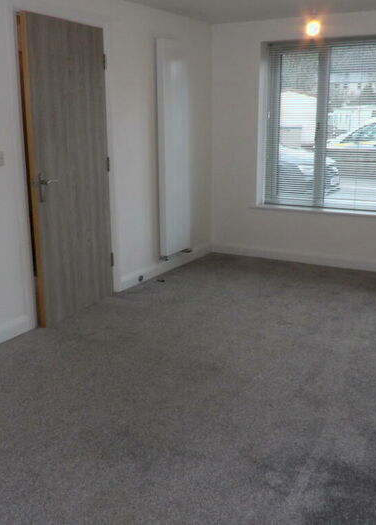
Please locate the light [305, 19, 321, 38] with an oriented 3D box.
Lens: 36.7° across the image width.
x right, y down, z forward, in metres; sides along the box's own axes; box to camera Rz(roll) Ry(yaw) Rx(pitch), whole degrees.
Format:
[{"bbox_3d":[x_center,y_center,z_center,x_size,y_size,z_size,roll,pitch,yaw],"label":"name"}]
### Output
[{"bbox_3d":[0.755,-1.416,3.427,0.080,0.105,0.080,8,16,28],"label":"light"}]

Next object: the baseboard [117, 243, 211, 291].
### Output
[{"bbox_3d":[-0.171,0.013,5.327,0.022,0.120,1.676,8,16,28],"label":"baseboard"}]

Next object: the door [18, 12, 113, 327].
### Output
[{"bbox_3d":[-0.803,-0.617,3.968,0.042,1.987,0.829,6,15,24],"label":"door"}]

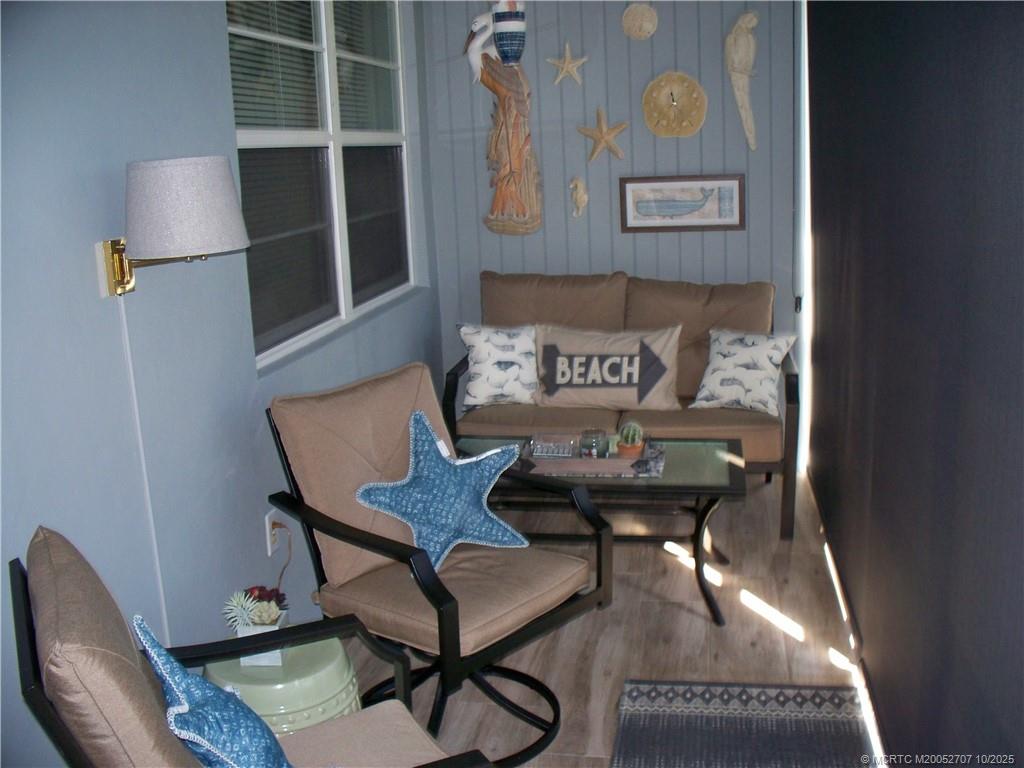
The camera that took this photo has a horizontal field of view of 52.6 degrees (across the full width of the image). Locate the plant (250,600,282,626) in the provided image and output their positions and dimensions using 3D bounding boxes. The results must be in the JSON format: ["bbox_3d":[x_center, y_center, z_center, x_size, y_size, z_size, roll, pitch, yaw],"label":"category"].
[{"bbox_3d":[-0.503,0.469,2.124,0.064,0.054,0.055,0,13,10],"label":"plant"}]

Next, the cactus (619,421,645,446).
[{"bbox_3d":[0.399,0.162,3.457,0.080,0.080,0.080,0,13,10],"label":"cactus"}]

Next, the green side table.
[{"bbox_3d":[-0.492,0.790,2.248,0.345,0.450,0.345,0,13,10],"label":"green side table"}]

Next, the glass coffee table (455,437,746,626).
[{"bbox_3d":[0.232,0.476,3.478,1.060,0.455,0.550,0,13,10],"label":"glass coffee table"}]

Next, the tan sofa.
[{"bbox_3d":[0.458,0.051,4.250,1.330,0.920,0.800,0,13,10],"label":"tan sofa"}]

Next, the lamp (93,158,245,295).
[{"bbox_3d":[-0.674,-0.324,2.131,0.280,0.275,0.260,0,13,10],"label":"lamp"}]

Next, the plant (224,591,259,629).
[{"bbox_3d":[-0.559,0.466,2.133,0.072,0.080,0.070,0,13,10],"label":"plant"}]

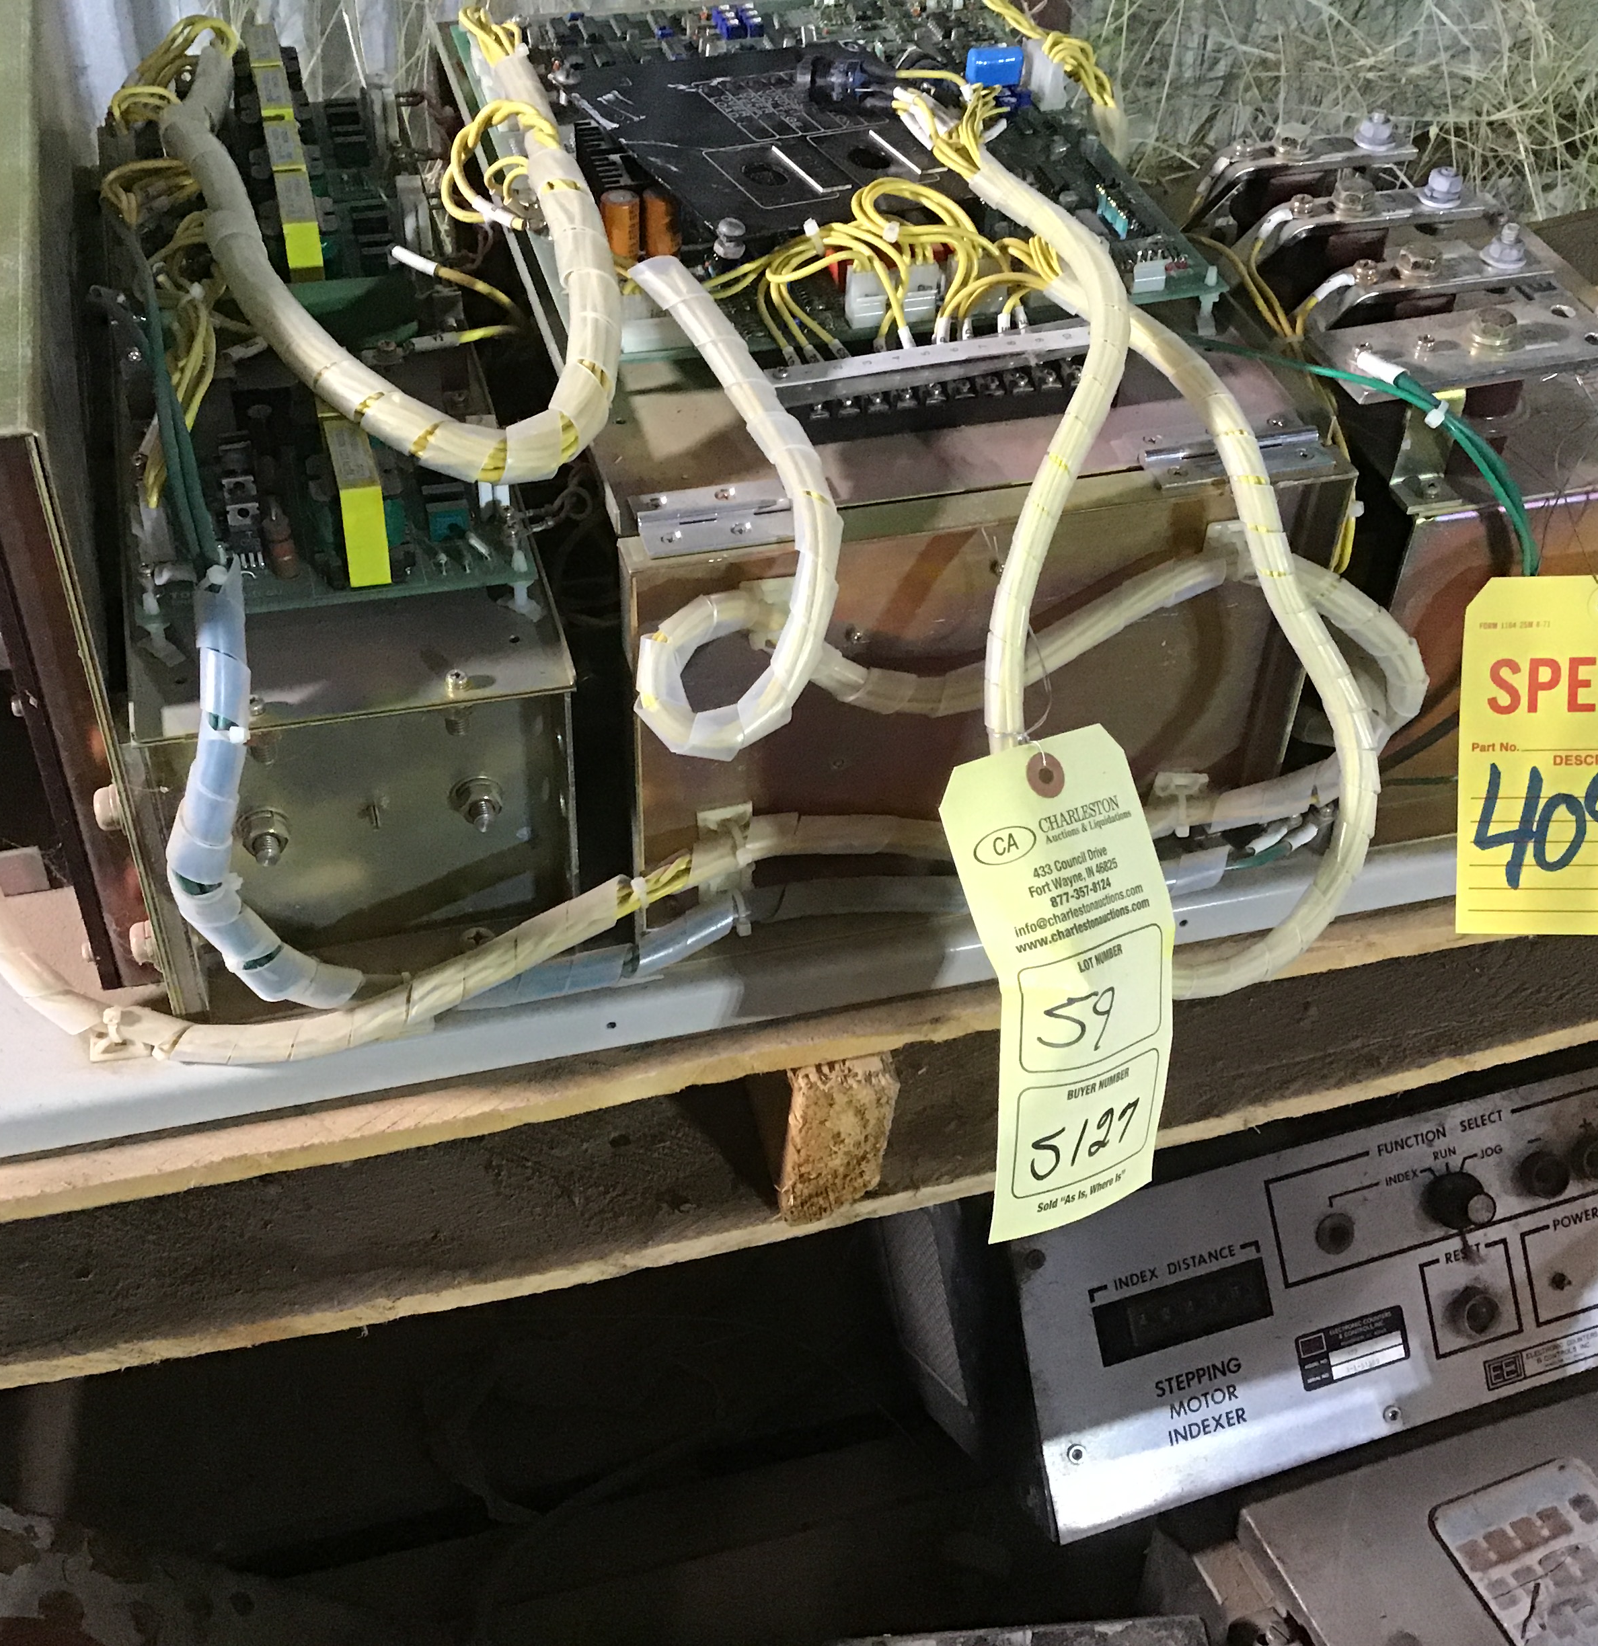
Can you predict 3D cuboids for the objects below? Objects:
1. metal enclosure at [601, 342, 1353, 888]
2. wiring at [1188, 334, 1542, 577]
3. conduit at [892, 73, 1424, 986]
[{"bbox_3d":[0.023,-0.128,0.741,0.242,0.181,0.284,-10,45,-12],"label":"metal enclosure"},{"bbox_3d":[0.181,-0.125,0.625,0.088,0.065,0.102,-10,45,-12],"label":"wiring"},{"bbox_3d":[0.103,-0.096,0.678,0.150,0.258,0.219,-10,45,-12],"label":"conduit"}]

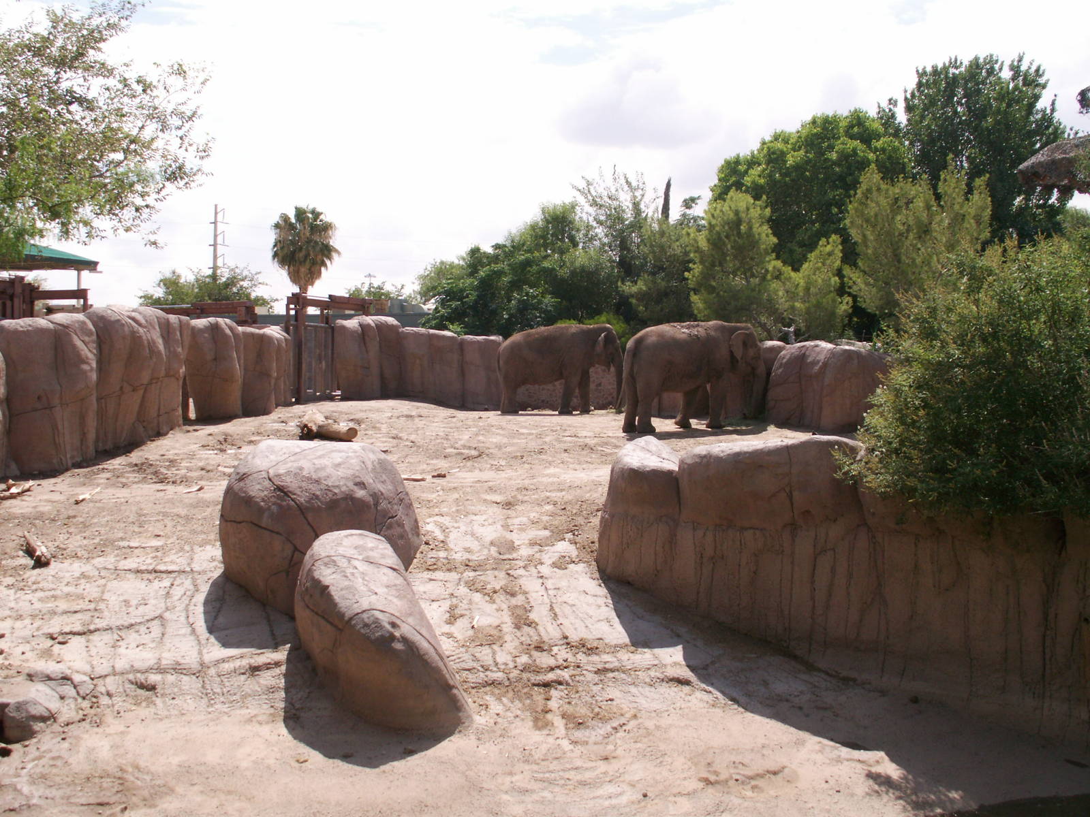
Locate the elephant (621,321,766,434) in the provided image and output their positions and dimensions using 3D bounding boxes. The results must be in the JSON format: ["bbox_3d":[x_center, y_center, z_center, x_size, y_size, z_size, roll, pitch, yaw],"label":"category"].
[{"bbox_3d":[3.405,-0.736,25.400,3.400,2.460,1.300,0,5,-26],"label":"elephant"}]

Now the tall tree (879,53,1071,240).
[{"bbox_3d":[16.591,-7.417,42.583,7.250,12.390,7.250,0,4,0],"label":"tall tree"}]

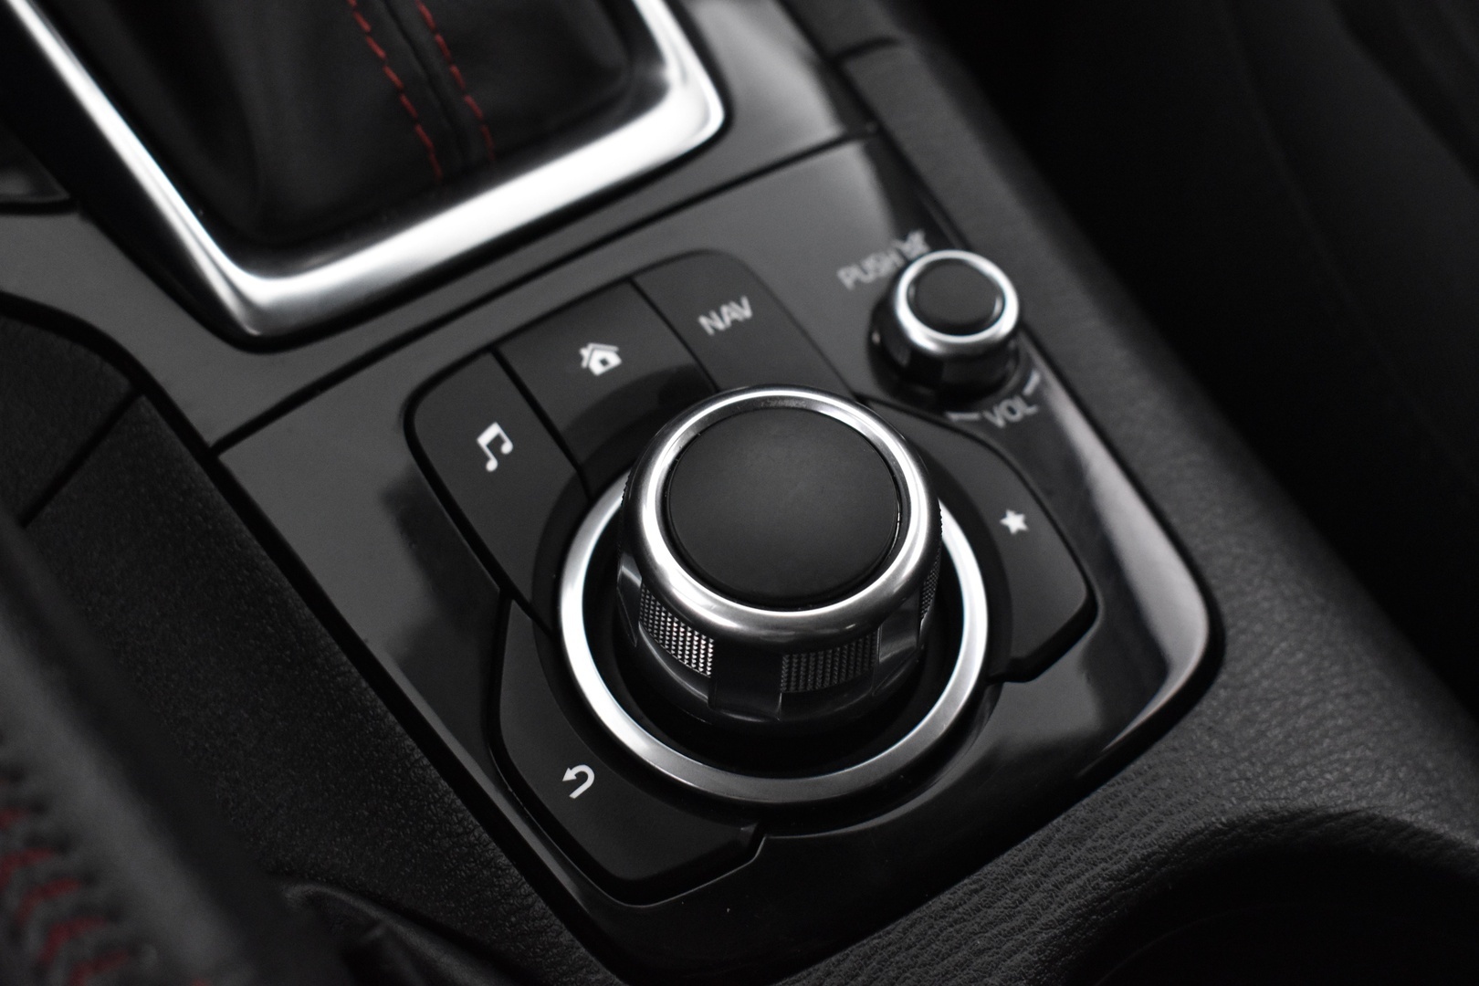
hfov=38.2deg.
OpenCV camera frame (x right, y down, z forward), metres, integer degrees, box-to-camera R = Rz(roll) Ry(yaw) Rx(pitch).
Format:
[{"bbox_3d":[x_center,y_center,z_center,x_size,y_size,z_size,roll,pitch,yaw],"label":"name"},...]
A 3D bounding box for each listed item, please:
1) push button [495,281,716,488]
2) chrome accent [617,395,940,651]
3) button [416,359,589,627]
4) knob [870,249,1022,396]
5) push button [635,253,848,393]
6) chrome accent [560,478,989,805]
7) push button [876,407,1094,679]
[{"bbox_3d":[-0.018,-0.015,0.304,0.025,0.004,0.028,-28,65,-17],"label":"push button"},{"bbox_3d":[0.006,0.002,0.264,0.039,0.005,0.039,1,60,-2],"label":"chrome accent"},{"bbox_3d":[-0.031,0.000,0.295,0.018,0.004,0.043,-28,65,-17],"label":"button"},{"bbox_3d":[0.030,-0.025,0.307,0.021,0.011,0.021,1,60,-2],"label":"knob"},{"bbox_3d":[0.001,-0.021,0.308,0.018,0.004,0.035,-28,65,-17],"label":"push button"},{"bbox_3d":[0.005,0.015,0.286,0.057,0.003,0.057,1,60,-2],"label":"chrome accent"},{"bbox_3d":[0.032,0.004,0.295,0.024,0.004,0.048,-28,65,-17],"label":"push button"}]

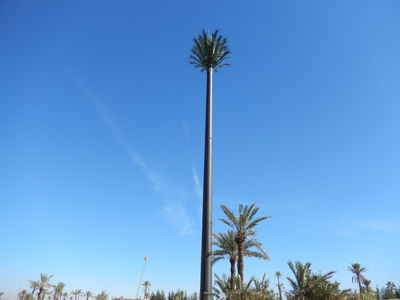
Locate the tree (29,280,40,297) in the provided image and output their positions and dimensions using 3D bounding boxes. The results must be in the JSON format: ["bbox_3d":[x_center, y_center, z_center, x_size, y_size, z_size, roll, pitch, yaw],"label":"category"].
[{"bbox_3d":[-40.765,34.885,69.767,3.300,6.160,3.300,15,-31,-23],"label":"tree"}]

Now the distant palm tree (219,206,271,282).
[{"bbox_3d":[3.658,9.215,23.723,4.700,9.780,4.700,-3,-29,8],"label":"distant palm tree"}]

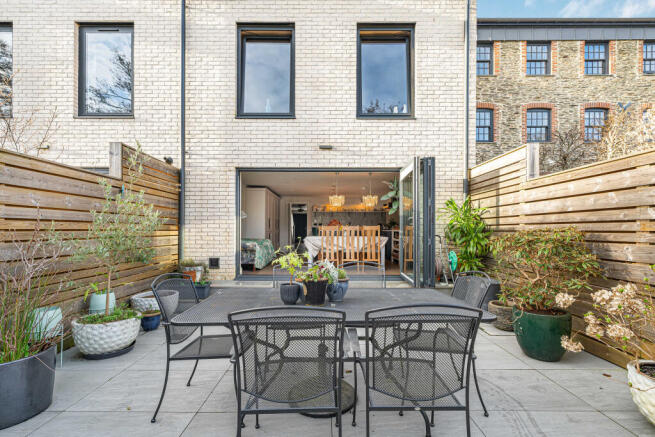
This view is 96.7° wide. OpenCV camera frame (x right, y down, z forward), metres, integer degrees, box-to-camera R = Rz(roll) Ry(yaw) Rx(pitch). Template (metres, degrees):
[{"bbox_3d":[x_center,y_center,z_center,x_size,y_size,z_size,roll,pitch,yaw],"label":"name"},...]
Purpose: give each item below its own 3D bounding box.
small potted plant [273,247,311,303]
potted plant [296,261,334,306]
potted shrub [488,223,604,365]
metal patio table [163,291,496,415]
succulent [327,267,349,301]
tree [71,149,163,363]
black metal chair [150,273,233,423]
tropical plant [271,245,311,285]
[{"bbox_3d":[-0.247,0.380,2.000,0.250,0.395,0.230,0,-3,0],"label":"small potted plant"},{"bbox_3d":[-0.074,0.446,2.060,0.250,0.300,0.230,0,-2,0],"label":"potted plant"},{"bbox_3d":[2.110,0.707,2.820,0.970,1.258,0.880,0,-3,0],"label":"potted shrub"},{"bbox_3d":[0.045,0.939,2.018,1.800,0.720,0.950,0,-3,-2],"label":"metal patio table"},{"bbox_3d":[0.076,0.463,2.081,0.160,0.237,0.160,0,-3,0],"label":"succulent"},{"bbox_3d":[-2.160,0.274,2.990,0.860,2.138,0.800,0,-3,0],"label":"tree"},{"bbox_3d":[-0.815,0.847,2.093,0.630,0.910,0.560,0,-3,0],"label":"black metal chair"},{"bbox_3d":[-0.247,0.316,2.002,0.250,0.273,0.230,0,-3,0],"label":"tropical plant"}]

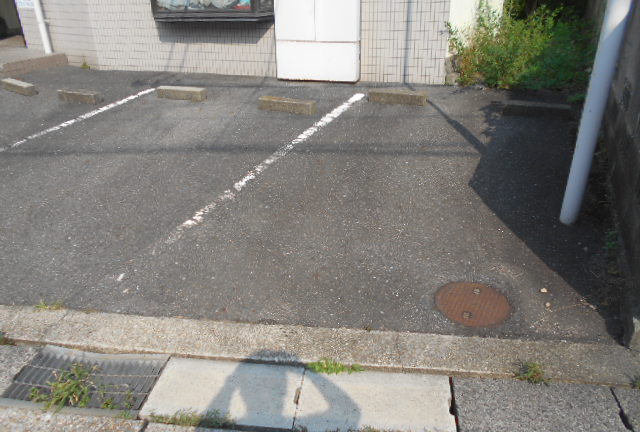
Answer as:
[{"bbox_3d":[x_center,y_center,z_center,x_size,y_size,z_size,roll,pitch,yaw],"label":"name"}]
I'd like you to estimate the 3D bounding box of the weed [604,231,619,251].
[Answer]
[{"bbox_3d":[1.593,0.134,2.628,0.060,0.075,0.070,3,29,9],"label":"weed"}]

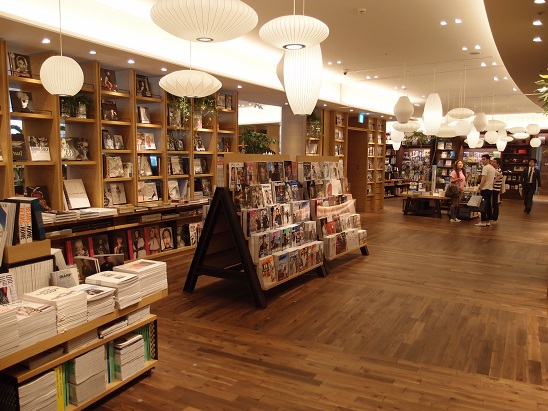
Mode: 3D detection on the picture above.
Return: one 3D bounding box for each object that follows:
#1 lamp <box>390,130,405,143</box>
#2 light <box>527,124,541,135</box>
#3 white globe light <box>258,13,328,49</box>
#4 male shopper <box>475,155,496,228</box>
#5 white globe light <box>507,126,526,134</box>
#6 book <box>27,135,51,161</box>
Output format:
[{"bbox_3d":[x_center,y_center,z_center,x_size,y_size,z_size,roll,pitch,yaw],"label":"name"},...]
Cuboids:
[{"bbox_3d":[3.550,-1.982,12.700,0.370,0.350,0.370,1,6,0],"label":"lamp"},{"bbox_3d":[8.553,-2.493,14.600,0.465,0.365,0.465,0,6,0],"label":"light"},{"bbox_3d":[0.134,-1.130,2.900,0.460,0.200,0.460,1,6,0],"label":"white globe light"},{"bbox_3d":[5.158,-0.370,10.742,0.520,1.730,0.460,-6,9,-44],"label":"male shopper"},{"bbox_3d":[7.535,-2.309,13.700,0.635,0.225,0.635,0,6,0],"label":"white globe light"},{"bbox_3d":[-3.346,-0.807,6.342,0.025,0.355,0.270,-9,0,34],"label":"book"}]

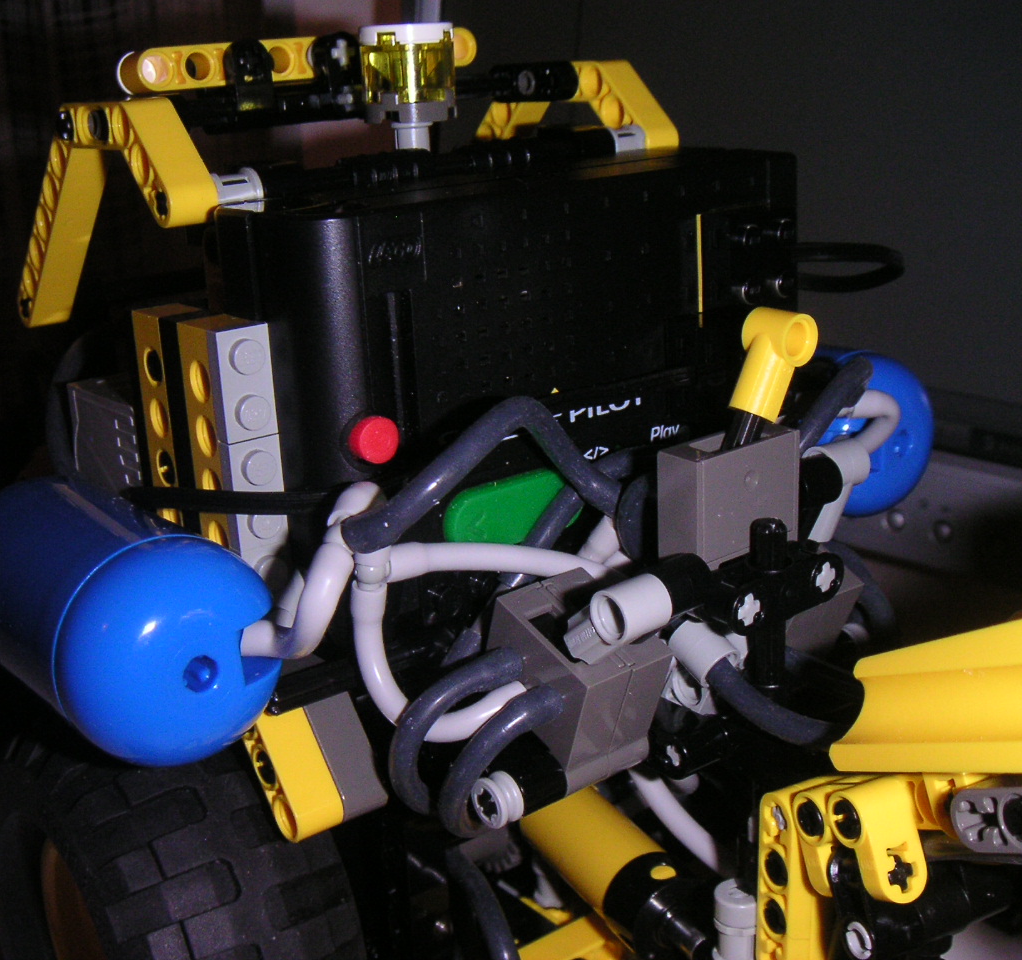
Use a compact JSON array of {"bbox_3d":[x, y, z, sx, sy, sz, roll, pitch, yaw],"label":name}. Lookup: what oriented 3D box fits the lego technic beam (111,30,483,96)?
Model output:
[{"bbox_3d":[-0.038,-0.079,0.265,0.072,0.008,0.008,-16,21,-34],"label":"lego technic beam"}]

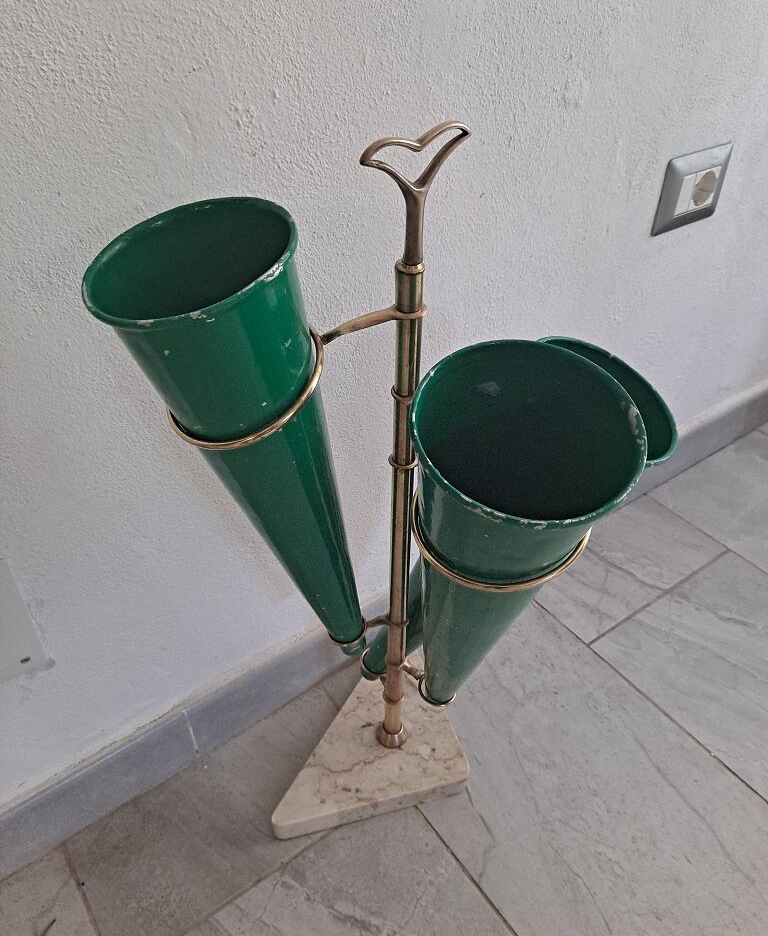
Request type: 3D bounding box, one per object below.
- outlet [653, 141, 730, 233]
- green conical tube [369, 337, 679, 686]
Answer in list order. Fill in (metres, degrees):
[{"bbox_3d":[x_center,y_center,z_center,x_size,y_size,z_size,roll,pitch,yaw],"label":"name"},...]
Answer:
[{"bbox_3d":[0.341,-0.307,0.816,0.115,0.084,0.012,-24,45,-28],"label":"outlet"},{"bbox_3d":[0.068,0.083,0.639,0.118,0.416,0.118,-13,58,-37],"label":"green conical tube"}]

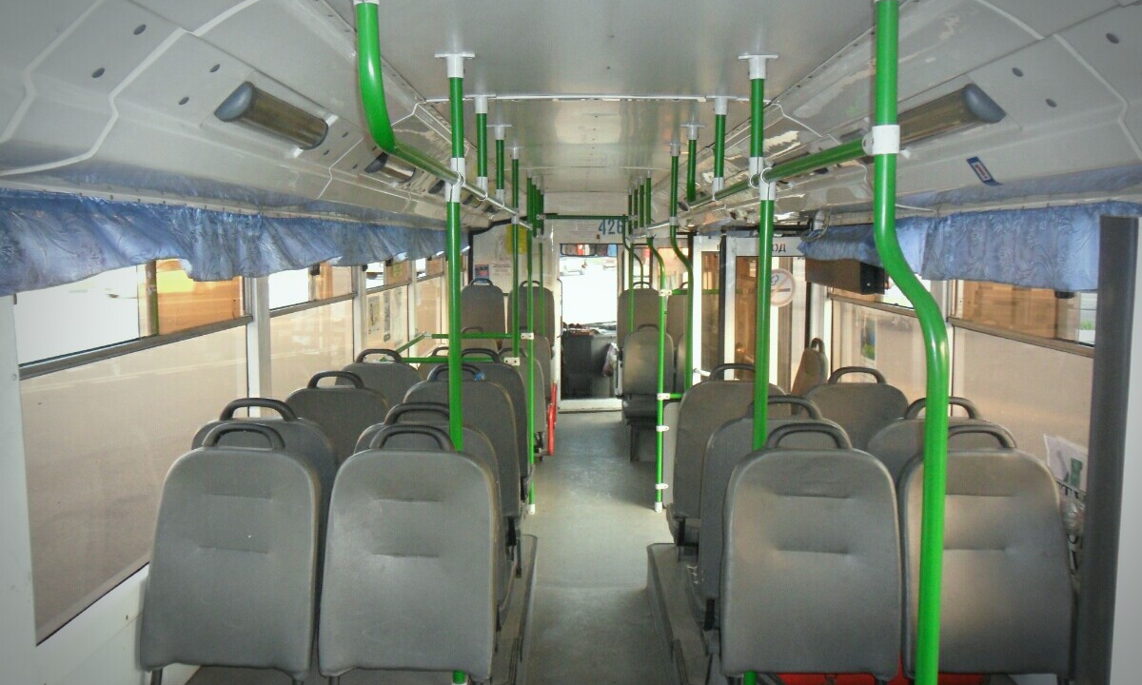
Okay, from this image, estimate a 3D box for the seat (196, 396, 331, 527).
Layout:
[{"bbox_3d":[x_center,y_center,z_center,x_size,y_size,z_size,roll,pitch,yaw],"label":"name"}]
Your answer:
[{"bbox_3d":[-0.844,0.598,2.749,0.440,0.920,0.560,0,6,0],"label":"seat"}]

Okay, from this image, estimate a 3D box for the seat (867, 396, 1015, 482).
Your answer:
[{"bbox_3d":[1.046,0.521,2.785,0.440,0.790,0.540,0,6,0],"label":"seat"}]

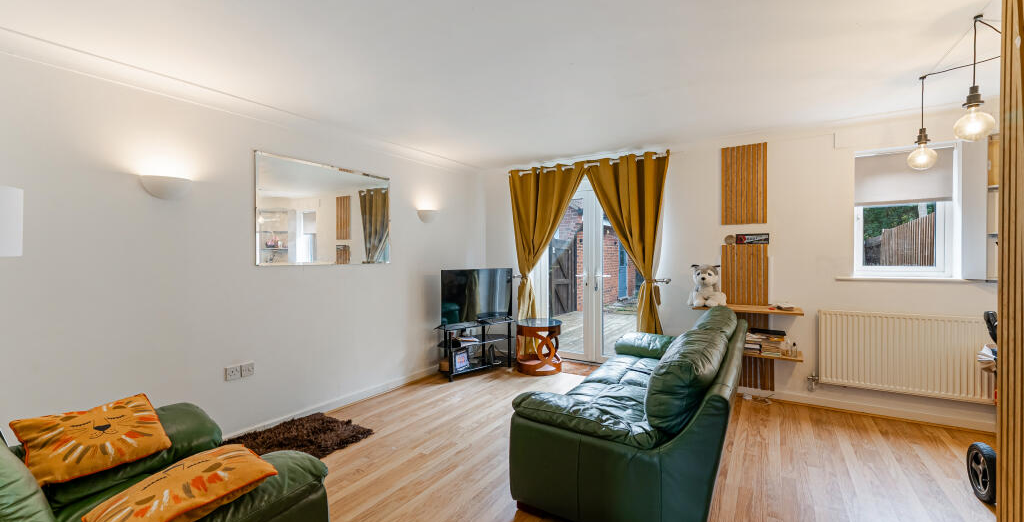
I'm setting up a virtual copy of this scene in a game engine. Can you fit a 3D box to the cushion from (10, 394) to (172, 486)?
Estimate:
[{"bbox_3d":[-1.722,0.718,1.664,0.360,0.130,0.420,38,10,18],"label":"cushion"}]

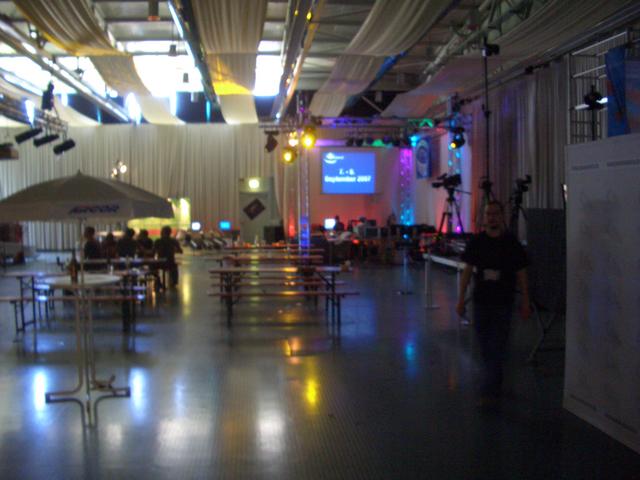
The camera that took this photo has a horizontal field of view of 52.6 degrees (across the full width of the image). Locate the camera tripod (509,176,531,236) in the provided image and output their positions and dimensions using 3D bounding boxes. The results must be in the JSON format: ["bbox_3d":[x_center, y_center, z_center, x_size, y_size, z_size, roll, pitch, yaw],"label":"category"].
[{"bbox_3d":[2.822,0.086,9.200,0.850,1.900,0.850,-1,3,-18],"label":"camera tripod"}]

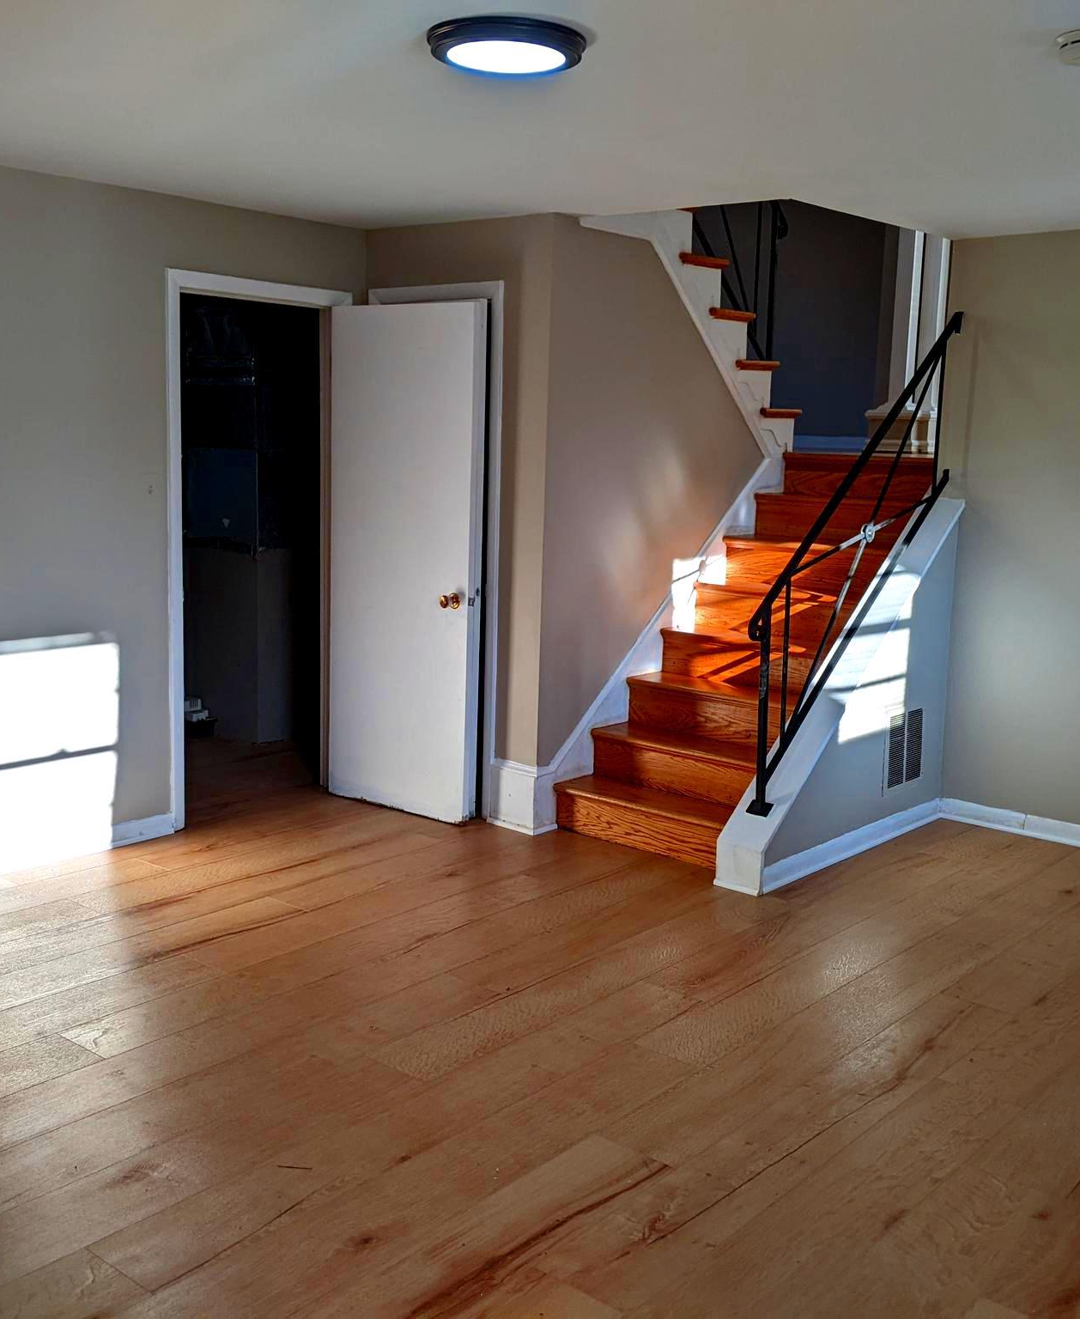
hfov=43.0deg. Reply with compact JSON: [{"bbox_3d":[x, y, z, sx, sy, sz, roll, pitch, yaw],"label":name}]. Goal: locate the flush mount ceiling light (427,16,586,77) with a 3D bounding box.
[{"bbox_3d":[-0.070,-1.275,2.868,0.334,0.045,0.334,2,9,0],"label":"flush mount ceiling light"}]

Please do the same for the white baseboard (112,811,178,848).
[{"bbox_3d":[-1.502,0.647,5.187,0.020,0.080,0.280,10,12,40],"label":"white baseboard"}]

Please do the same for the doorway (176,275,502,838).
[{"bbox_3d":[-0.837,-0.381,5.302,0.784,2.109,0.982,10,12,40],"label":"doorway"}]

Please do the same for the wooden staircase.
[{"bbox_3d":[0.877,-0.089,5.673,0.839,1.510,1.623,10,12,40],"label":"wooden staircase"}]

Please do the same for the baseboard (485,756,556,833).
[{"bbox_3d":[-0.075,0.535,5.539,0.292,0.268,0.129,10,12,40],"label":"baseboard"}]

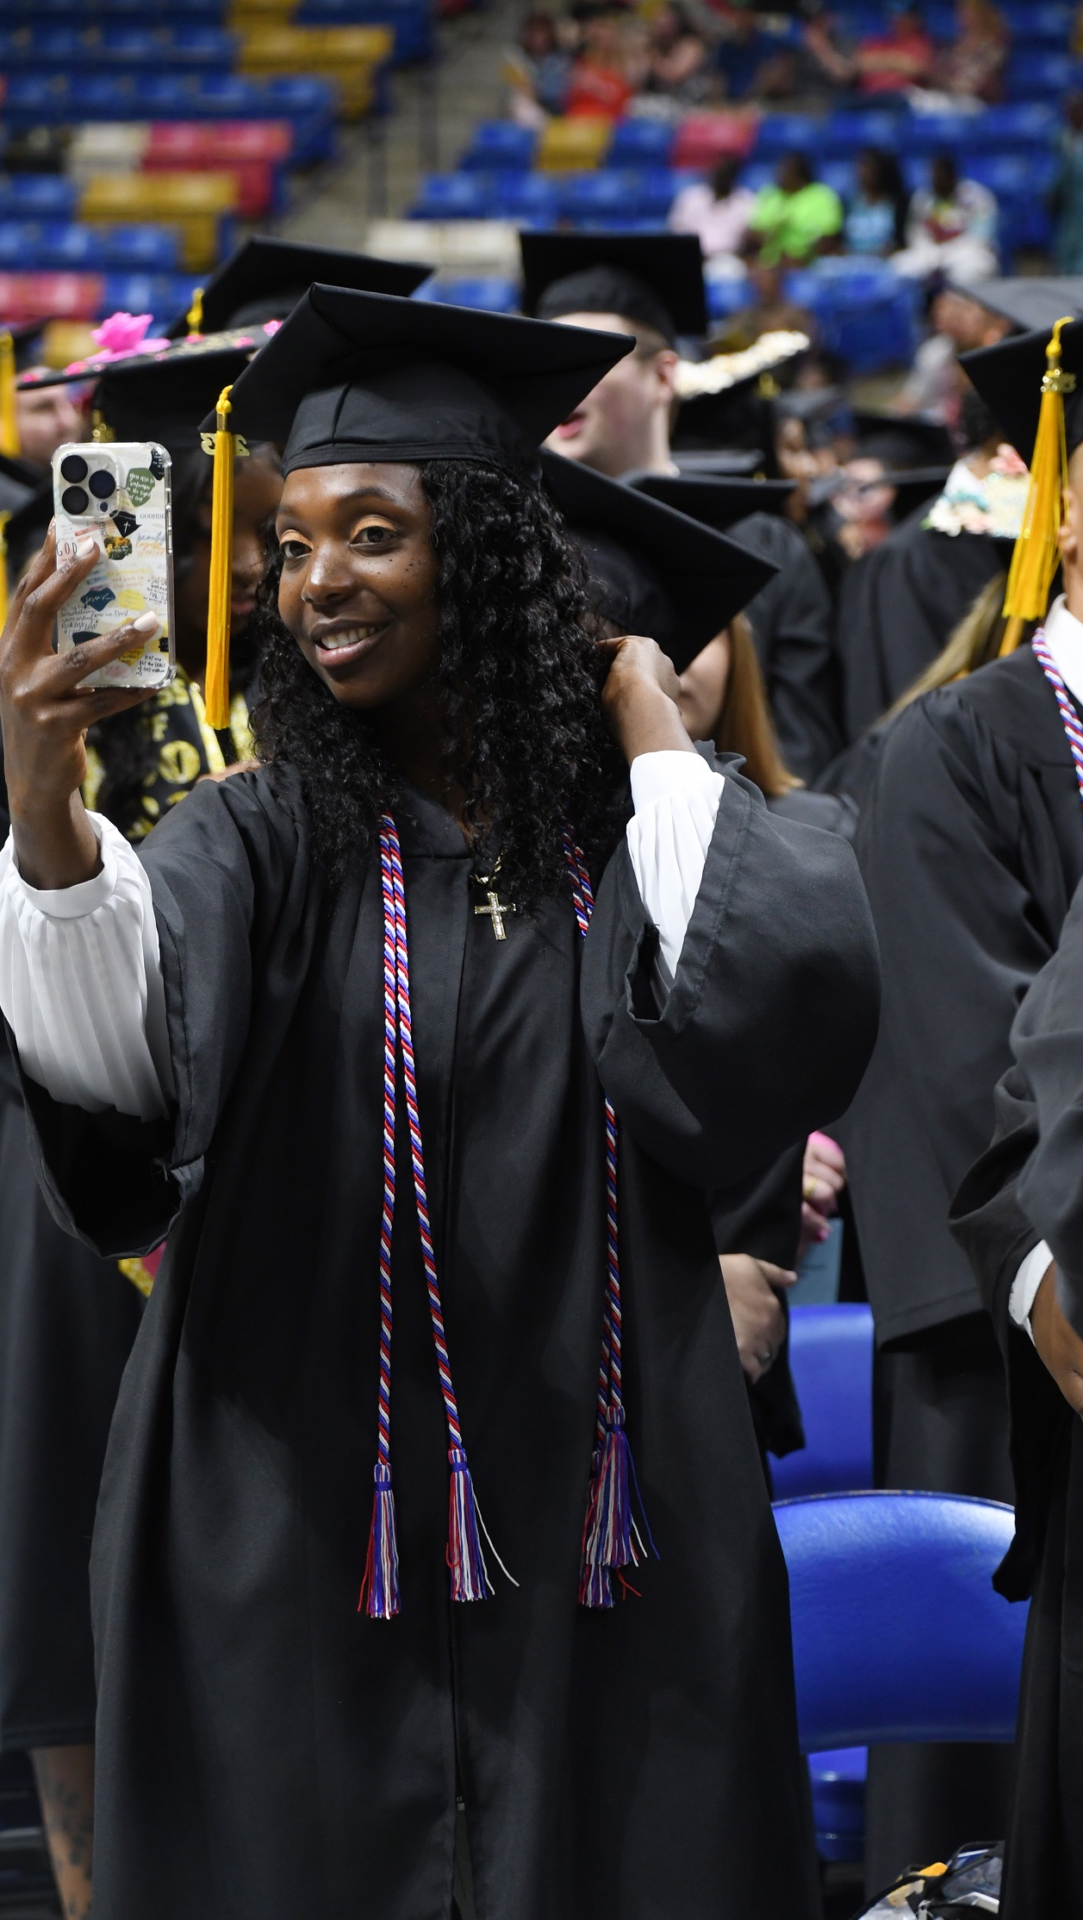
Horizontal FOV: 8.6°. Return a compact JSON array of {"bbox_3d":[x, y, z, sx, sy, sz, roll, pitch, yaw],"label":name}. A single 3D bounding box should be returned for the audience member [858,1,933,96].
[{"bbox_3d":[2.145,-5.176,43.662,0.520,1.220,0.750,2,5,20],"label":"audience member"}]

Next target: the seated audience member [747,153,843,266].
[{"bbox_3d":[1.450,-4.012,41.217,0.550,1.200,0.750,2,5,18],"label":"seated audience member"}]

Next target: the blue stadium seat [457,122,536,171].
[{"bbox_3d":[-0.275,-4.762,44.031,0.480,0.700,0.500,2,5,23],"label":"blue stadium seat"}]

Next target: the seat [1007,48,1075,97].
[{"bbox_3d":[3.013,-5.137,43.444,0.480,0.700,0.500,2,5,23],"label":"seat"}]

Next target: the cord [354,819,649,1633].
[{"bbox_3d":[-0.027,0.150,4.970,0.205,0.606,0.180,0,5,3],"label":"cord"}]

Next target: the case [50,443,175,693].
[{"bbox_3d":[-0.265,-0.244,4.460,0.076,0.152,0.013,0,6,18],"label":"case"}]

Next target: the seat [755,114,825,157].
[{"bbox_3d":[1.548,-4.960,45.334,0.480,0.740,0.480,2,6,22],"label":"seat"}]

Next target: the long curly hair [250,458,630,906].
[{"bbox_3d":[-0.070,-0.206,4.950,0.250,0.335,0.250,2,6,25],"label":"long curly hair"}]

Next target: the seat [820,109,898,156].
[{"bbox_3d":[1.993,-4.965,45.134,0.480,0.740,0.480,2,6,22],"label":"seat"}]

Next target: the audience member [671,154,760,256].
[{"bbox_3d":[1.041,-4.349,44.659,0.520,1.270,0.750,2,6,22],"label":"audience member"}]

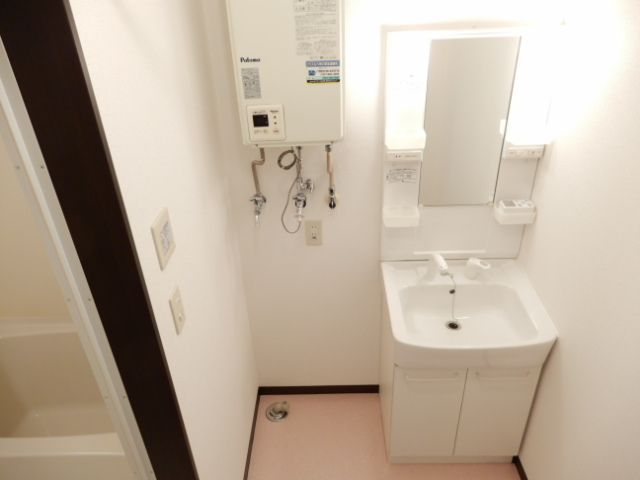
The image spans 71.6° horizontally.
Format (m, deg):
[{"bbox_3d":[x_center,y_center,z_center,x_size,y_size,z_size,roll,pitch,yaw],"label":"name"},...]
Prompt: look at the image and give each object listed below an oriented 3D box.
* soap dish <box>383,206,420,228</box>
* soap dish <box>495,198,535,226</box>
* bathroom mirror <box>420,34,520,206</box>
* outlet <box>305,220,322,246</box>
[{"bbox_3d":[0.334,-0.096,1.848,0.145,0.052,0.094,-1,28,2],"label":"soap dish"},{"bbox_3d":[0.791,-0.113,1.826,0.145,0.057,0.095,-1,28,2],"label":"soap dish"},{"bbox_3d":[0.556,-0.426,1.701,0.310,0.635,0.025,-1,28,2],"label":"bathroom mirror"},{"bbox_3d":[-0.027,-0.027,1.956,0.070,0.120,0.012,-1,28,2],"label":"outlet"}]

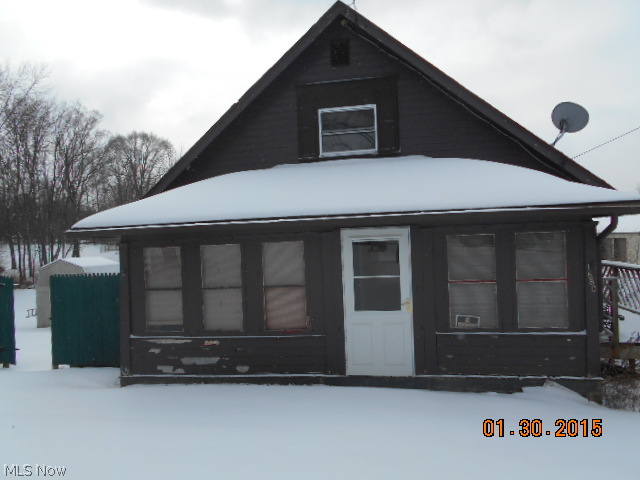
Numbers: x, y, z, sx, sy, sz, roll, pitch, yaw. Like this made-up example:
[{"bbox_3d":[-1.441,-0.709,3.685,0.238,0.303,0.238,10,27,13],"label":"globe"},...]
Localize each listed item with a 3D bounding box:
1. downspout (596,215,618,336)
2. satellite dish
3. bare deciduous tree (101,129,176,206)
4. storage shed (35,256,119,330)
[{"bbox_3d":[3.619,0.480,6.052,0.120,1.530,0.500,-2,-1,9],"label":"downspout"},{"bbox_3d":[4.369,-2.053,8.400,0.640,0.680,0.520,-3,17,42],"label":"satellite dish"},{"bbox_3d":[-21.086,-6.000,56.000,8.200,13.400,8.200,-2,-1,-21],"label":"bare deciduous tree"},{"bbox_3d":[-7.749,1.645,15.798,2.100,2.150,1.700,-2,-1,22],"label":"storage shed"}]

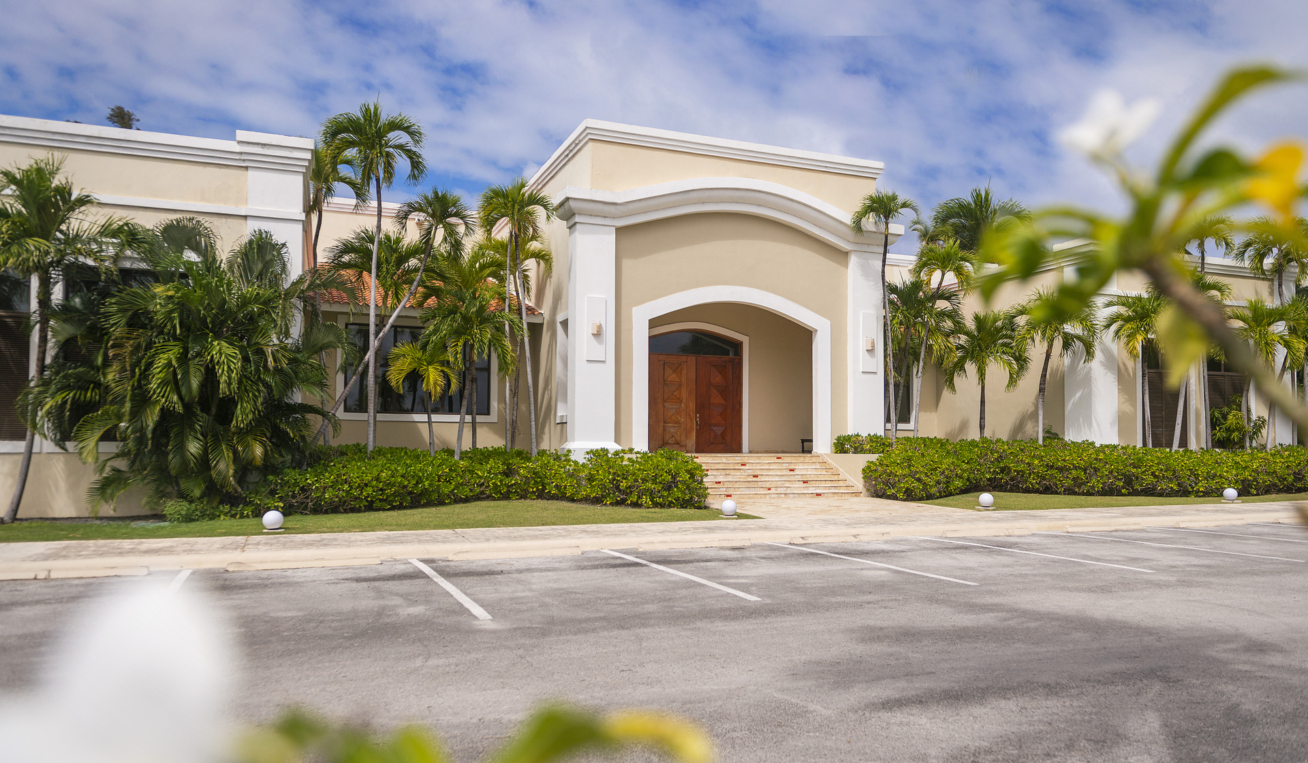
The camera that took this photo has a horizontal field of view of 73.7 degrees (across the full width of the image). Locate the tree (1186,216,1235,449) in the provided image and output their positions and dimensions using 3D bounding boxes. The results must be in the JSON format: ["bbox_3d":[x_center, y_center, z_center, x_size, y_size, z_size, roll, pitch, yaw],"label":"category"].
[{"bbox_3d":[17.107,-1.080,27.022,2.020,8.309,2.020,2,-4,-21],"label":"tree"}]

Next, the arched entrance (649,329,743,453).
[{"bbox_3d":[1.296,0.277,26.277,3.172,3.750,0.300,2,-5,-23],"label":"arched entrance"}]

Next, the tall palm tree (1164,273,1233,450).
[{"bbox_3d":[16.596,-0.026,26.596,2.023,6.713,2.023,-3,-5,32],"label":"tall palm tree"}]

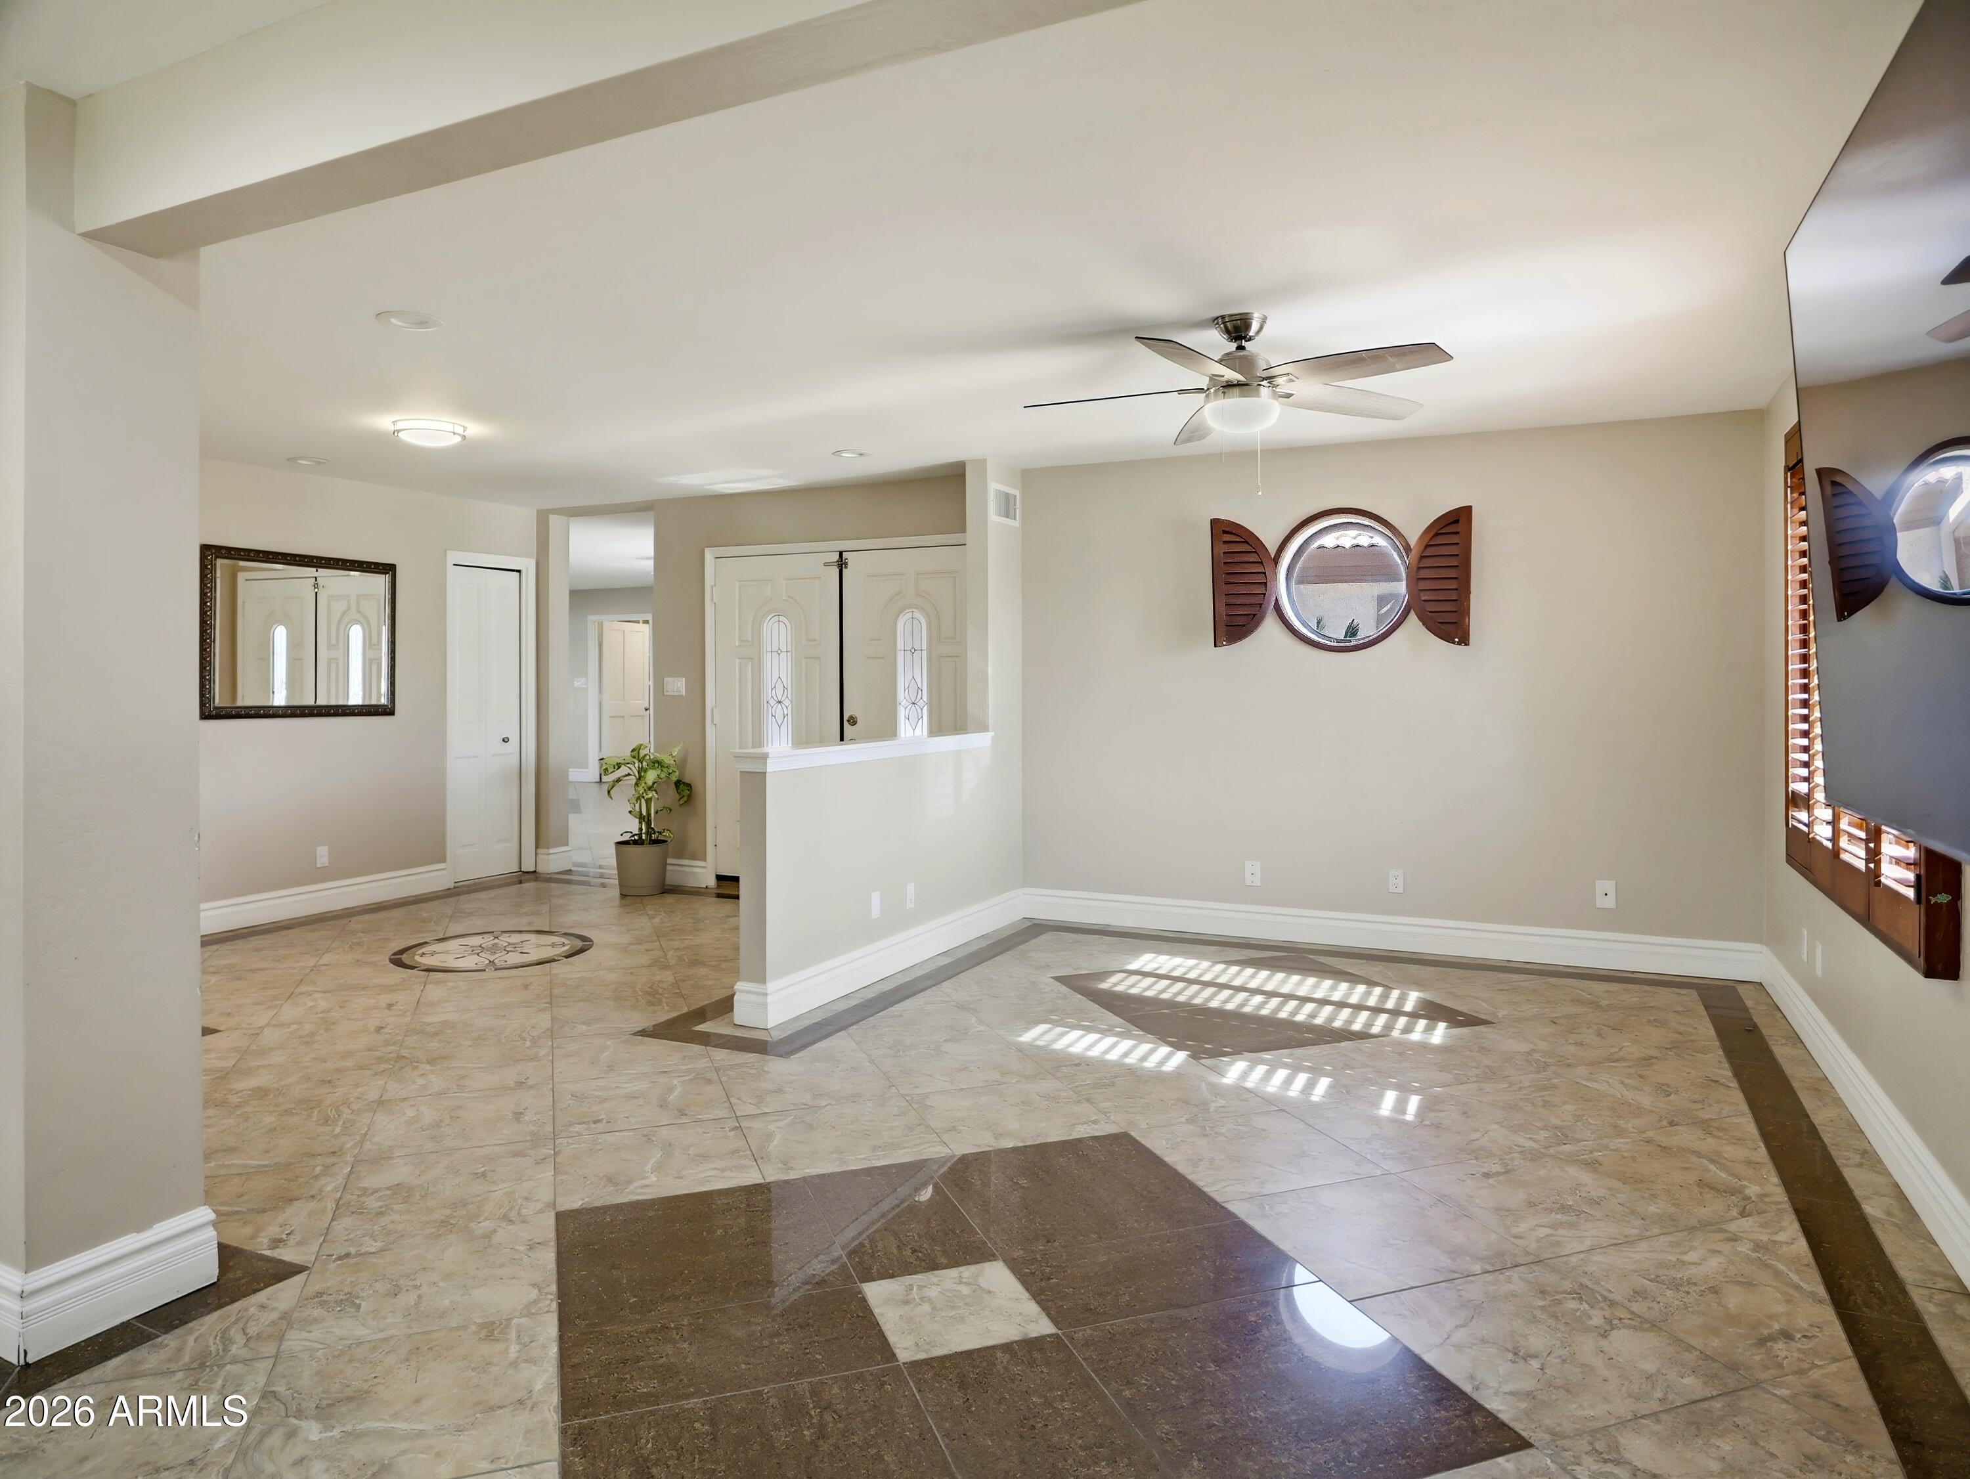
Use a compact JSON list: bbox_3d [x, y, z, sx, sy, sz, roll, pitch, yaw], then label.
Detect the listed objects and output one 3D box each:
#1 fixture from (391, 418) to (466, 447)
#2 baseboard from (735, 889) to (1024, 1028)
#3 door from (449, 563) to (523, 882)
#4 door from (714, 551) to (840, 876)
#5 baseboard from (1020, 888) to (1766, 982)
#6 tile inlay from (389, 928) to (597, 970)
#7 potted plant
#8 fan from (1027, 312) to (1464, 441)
[{"bbox_3d":[-2.579,-1.418,5.273,0.340,0.095,0.340,1,2,28],"label":"fixture"},{"bbox_3d":[-0.364,0.960,5.343,0.130,0.160,2.240,1,2,27],"label":"baseboard"},{"bbox_3d":[-3.309,-0.110,7.579,0.045,2.050,0.580,1,2,29],"label":"door"},{"bbox_3d":[-1.334,-0.148,7.215,0.925,2.060,0.050,1,2,24],"label":"door"},{"bbox_3d":[1.811,0.944,5.648,3.465,0.160,0.022,1,2,23],"label":"baseboard"},{"bbox_3d":[-2.408,1.022,5.559,0.920,0.012,0.940,0,2,0],"label":"tile inlay"},{"bbox_3d":[-2.119,0.490,7.109,0.570,0.930,0.540,1,2,24],"label":"potted plant"},{"bbox_3d":[0.826,-1.183,3.713,1.380,0.360,1.360,1,2,24],"label":"fan"}]

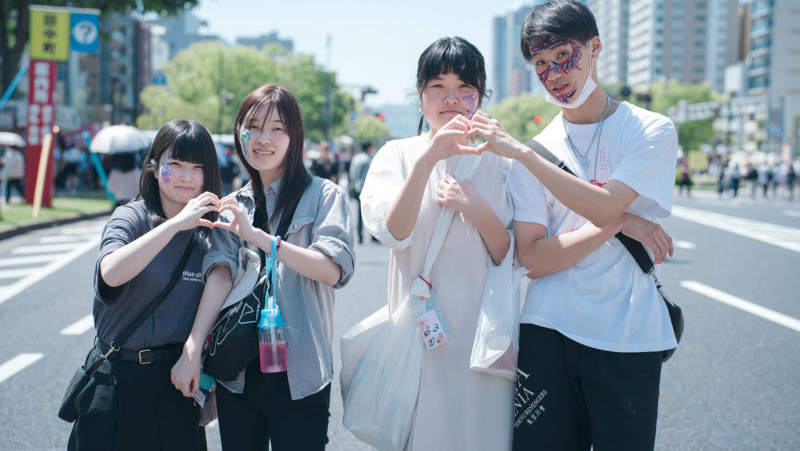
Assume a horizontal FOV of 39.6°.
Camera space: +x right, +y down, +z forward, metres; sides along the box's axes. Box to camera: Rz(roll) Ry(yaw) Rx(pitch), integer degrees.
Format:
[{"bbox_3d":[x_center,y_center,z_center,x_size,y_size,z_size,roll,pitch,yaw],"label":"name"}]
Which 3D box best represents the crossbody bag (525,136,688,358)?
[{"bbox_3d":[0.525,0.061,2.840,0.380,0.560,0.280,0,4,24],"label":"crossbody bag"}]

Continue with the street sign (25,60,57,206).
[{"bbox_3d":[-8.576,-2.219,26.500,0.680,3.500,0.250,1,3,-10],"label":"street sign"}]

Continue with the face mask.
[{"bbox_3d":[0.402,-0.350,2.680,0.145,0.125,0.115,-16,1,30],"label":"face mask"}]

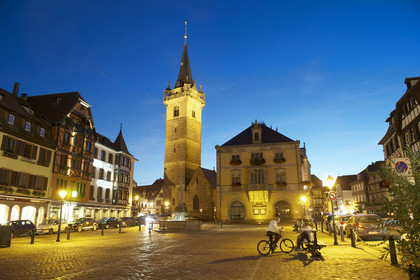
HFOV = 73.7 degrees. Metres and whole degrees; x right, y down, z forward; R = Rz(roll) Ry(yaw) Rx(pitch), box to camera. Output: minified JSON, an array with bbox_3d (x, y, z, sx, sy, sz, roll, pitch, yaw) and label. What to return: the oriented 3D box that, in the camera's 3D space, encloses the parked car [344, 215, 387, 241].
[{"bbox_3d":[10.850,6.153,19.830,1.800,1.620,4.350,-4,-16,15],"label":"parked car"}]

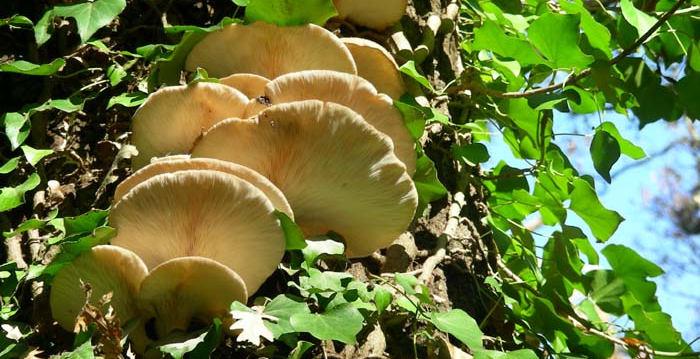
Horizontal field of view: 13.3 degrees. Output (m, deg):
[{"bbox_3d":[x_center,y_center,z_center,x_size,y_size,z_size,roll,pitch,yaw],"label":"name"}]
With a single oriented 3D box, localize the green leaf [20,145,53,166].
[{"bbox_3d":[-0.263,-0.020,2.510,0.027,0.013,0.020,0,-25,0],"label":"green leaf"}]

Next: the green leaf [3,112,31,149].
[{"bbox_3d":[-0.281,-0.041,2.520,0.024,0.028,0.018,0,-25,0],"label":"green leaf"}]

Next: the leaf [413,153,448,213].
[{"bbox_3d":[0.071,0.004,2.780,0.048,0.060,0.016,6,-19,-17],"label":"leaf"}]

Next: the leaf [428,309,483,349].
[{"bbox_3d":[0.087,0.123,2.460,0.051,0.031,0.009,35,-36,8],"label":"leaf"}]

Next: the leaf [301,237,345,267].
[{"bbox_3d":[-0.022,0.059,2.430,0.037,0.019,0.021,0,-25,0],"label":"leaf"}]

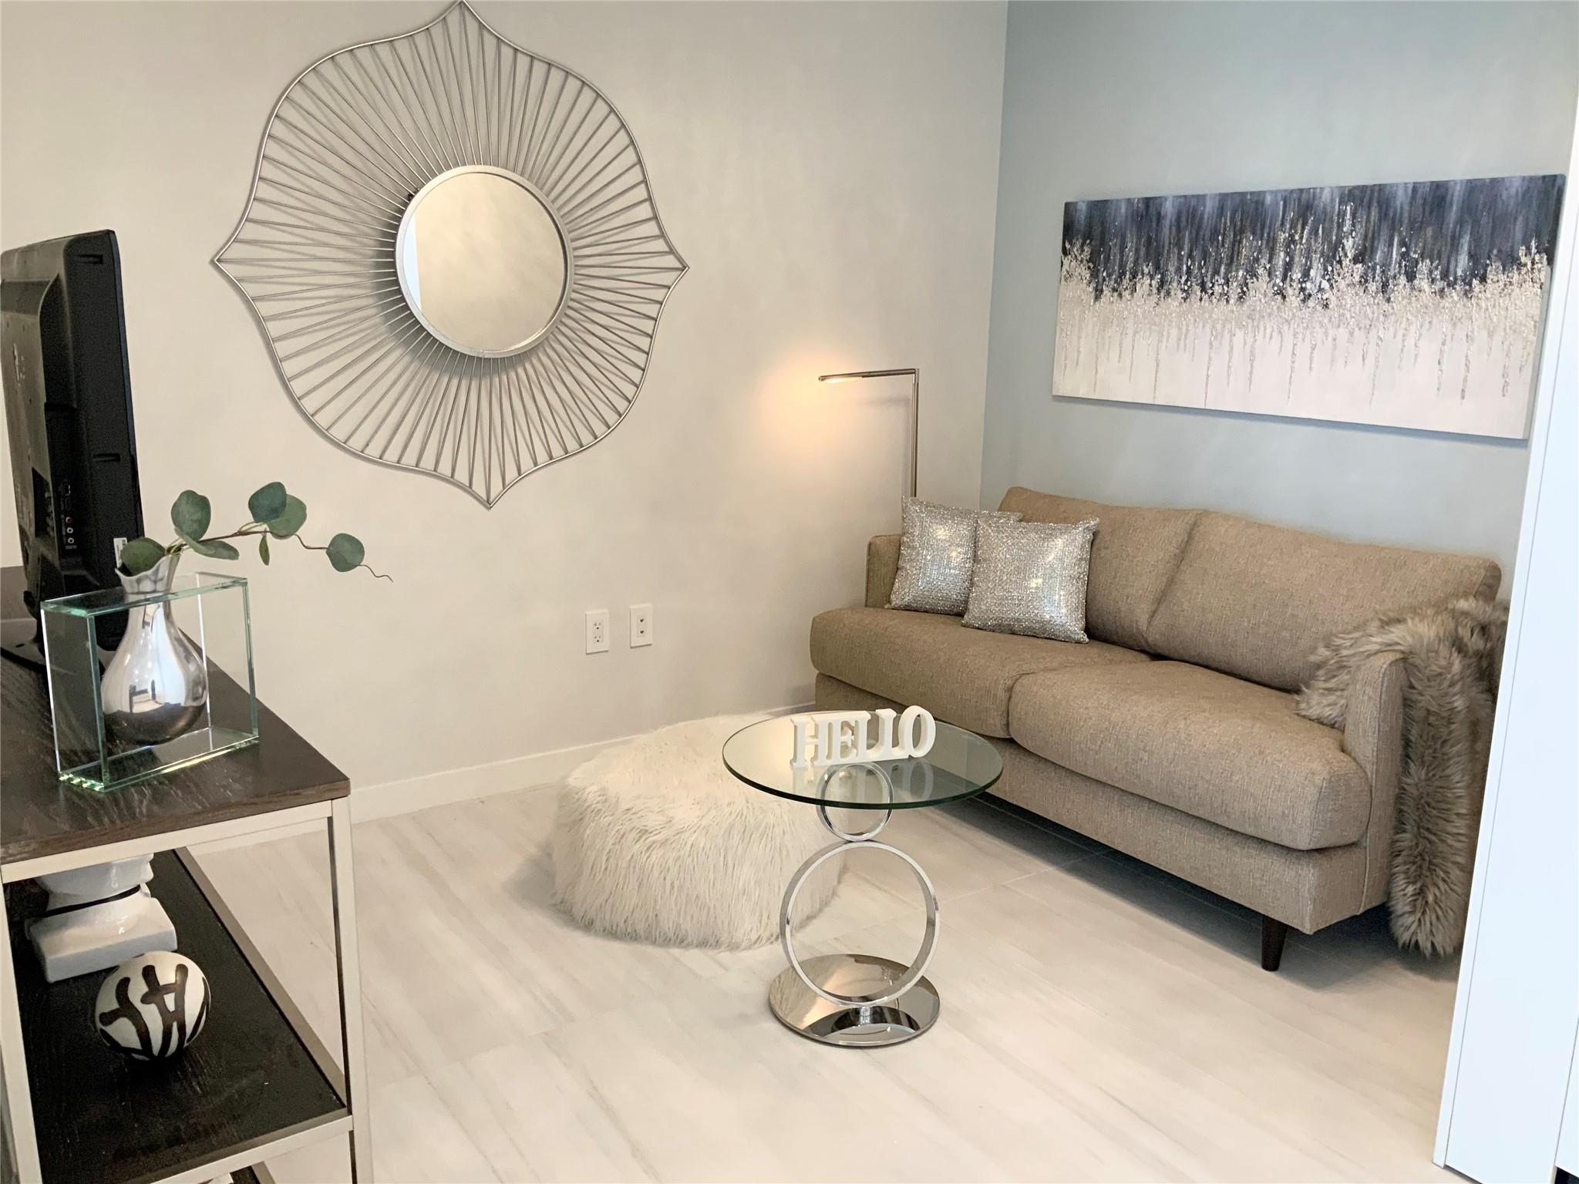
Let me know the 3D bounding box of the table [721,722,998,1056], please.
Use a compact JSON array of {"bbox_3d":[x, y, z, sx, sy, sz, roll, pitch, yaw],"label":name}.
[{"bbox_3d":[0.141,0.586,2.693,0.554,0.544,0.554,1,13,0],"label":"table"}]

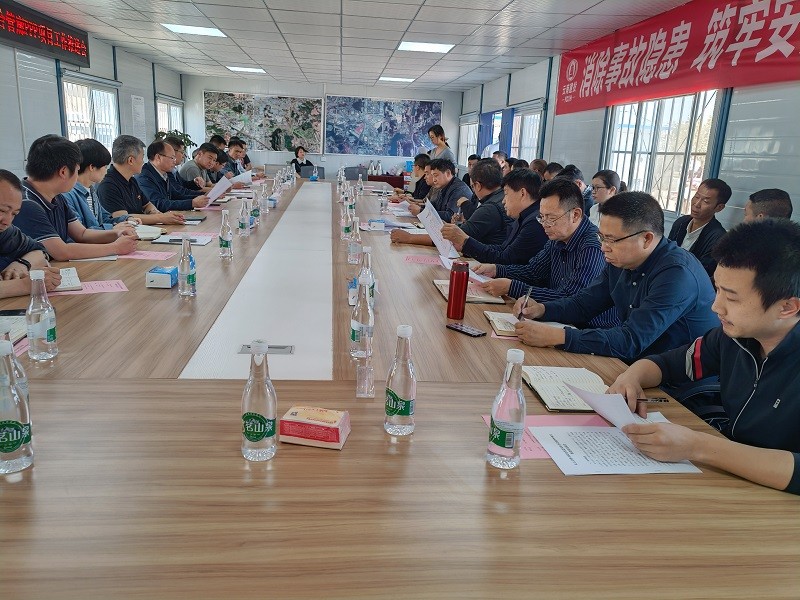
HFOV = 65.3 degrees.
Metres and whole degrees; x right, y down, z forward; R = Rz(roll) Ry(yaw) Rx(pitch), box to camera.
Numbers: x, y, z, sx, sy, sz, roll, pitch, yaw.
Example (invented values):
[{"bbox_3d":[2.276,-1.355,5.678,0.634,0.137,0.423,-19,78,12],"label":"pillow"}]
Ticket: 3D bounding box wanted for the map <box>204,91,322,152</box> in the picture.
[{"bbox_3d":[-2.618,-3.397,12.040,2.230,1.072,0.040,2,14,-6],"label":"map"}]

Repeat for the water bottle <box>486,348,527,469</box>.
[{"bbox_3d":[0.220,0.215,1.246,0.068,0.233,0.068,1,14,-6],"label":"water bottle"}]

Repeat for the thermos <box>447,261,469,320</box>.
[{"bbox_3d":[0.213,-0.037,2.293,0.067,0.210,0.067,1,14,-7],"label":"thermos"}]

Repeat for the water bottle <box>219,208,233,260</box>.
[{"bbox_3d":[-0.885,-0.336,3.175,0.068,0.233,0.068,1,14,-6],"label":"water bottle"}]

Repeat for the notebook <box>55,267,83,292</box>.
[{"bbox_3d":[-1.416,-0.078,2.499,0.220,0.022,0.350,-5,16,-30],"label":"notebook"}]

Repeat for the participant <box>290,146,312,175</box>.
[{"bbox_3d":[-1.540,-1.794,9.813,0.450,1.200,0.650,1,15,-9],"label":"participant"}]

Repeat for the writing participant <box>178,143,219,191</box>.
[{"bbox_3d":[-2.018,-0.863,5.994,0.660,1.260,0.530,5,14,8],"label":"writing participant"}]

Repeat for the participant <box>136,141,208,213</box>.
[{"bbox_3d":[-1.934,-0.666,5.183,0.680,1.290,0.560,4,14,3],"label":"participant"}]

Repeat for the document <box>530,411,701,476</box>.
[{"bbox_3d":[0.456,0.319,1.351,0.297,0.006,0.210,1,14,-8],"label":"document"}]

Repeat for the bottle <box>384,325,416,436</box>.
[{"bbox_3d":[0.005,0.174,1.370,0.069,0.232,0.069,1,14,-7],"label":"bottle"}]

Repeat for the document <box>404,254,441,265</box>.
[{"bbox_3d":[0.179,-0.217,3.399,0.297,0.004,0.210,3,14,-1],"label":"document"}]

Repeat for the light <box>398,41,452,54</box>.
[{"bbox_3d":[0.284,-2.769,6.816,0.580,0.050,0.610,2,14,-6],"label":"light"}]

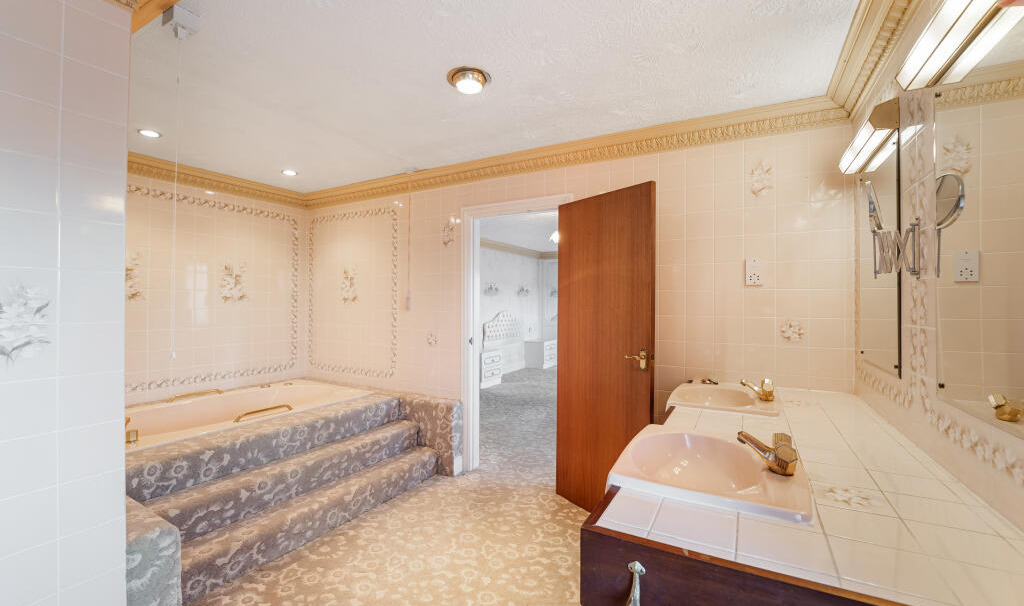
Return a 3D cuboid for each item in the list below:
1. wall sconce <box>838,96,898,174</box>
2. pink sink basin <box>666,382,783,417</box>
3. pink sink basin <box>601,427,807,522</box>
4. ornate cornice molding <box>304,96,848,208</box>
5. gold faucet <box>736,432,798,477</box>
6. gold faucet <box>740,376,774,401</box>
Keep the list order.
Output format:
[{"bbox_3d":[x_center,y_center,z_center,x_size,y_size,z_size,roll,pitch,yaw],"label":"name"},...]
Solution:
[{"bbox_3d":[1.528,-0.696,1.732,0.085,0.115,0.590,0,0,31],"label":"wall sconce"},{"bbox_3d":[0.993,0.518,1.880,0.425,0.165,0.515,0,0,29],"label":"pink sink basin"},{"bbox_3d":[0.548,0.518,1.130,0.425,0.165,0.515,0,0,29],"label":"pink sink basin"},{"bbox_3d":[-0.175,-0.967,2.910,4.140,0.110,0.135,0,0,27],"label":"ornate cornice molding"},{"bbox_3d":[0.674,0.393,1.052,0.130,0.082,0.105,0,0,29],"label":"gold faucet"},{"bbox_3d":[1.119,0.393,1.802,0.130,0.082,0.105,0,0,29],"label":"gold faucet"}]

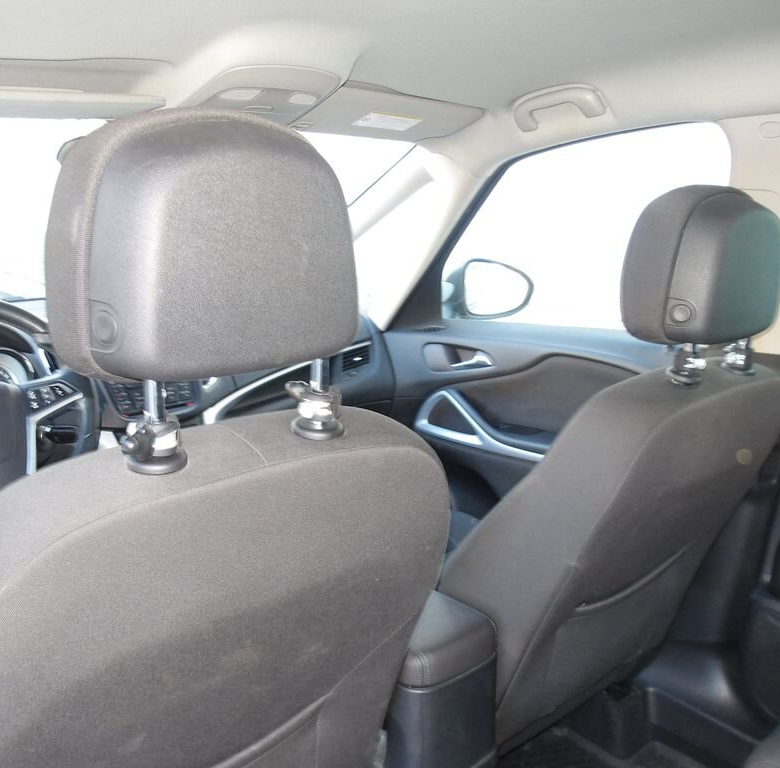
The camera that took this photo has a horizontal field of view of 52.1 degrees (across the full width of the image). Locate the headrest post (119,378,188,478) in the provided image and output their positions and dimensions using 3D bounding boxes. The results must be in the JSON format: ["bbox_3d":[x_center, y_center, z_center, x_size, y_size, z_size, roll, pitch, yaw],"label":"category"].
[{"bbox_3d":[-0.183,0.031,0.619,0.048,0.072,0.048,-8,14,-42],"label":"headrest post"}]

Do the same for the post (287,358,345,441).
[{"bbox_3d":[-0.067,0.014,0.725,0.048,0.072,0.048,1,10,0],"label":"post"}]

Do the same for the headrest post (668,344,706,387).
[{"bbox_3d":[0.382,-0.027,1.030,0.048,0.054,0.048,-8,19,-42],"label":"headrest post"}]

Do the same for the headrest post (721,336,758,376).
[{"bbox_3d":[0.497,-0.044,1.136,0.048,0.054,0.048,-8,19,-42],"label":"headrest post"}]

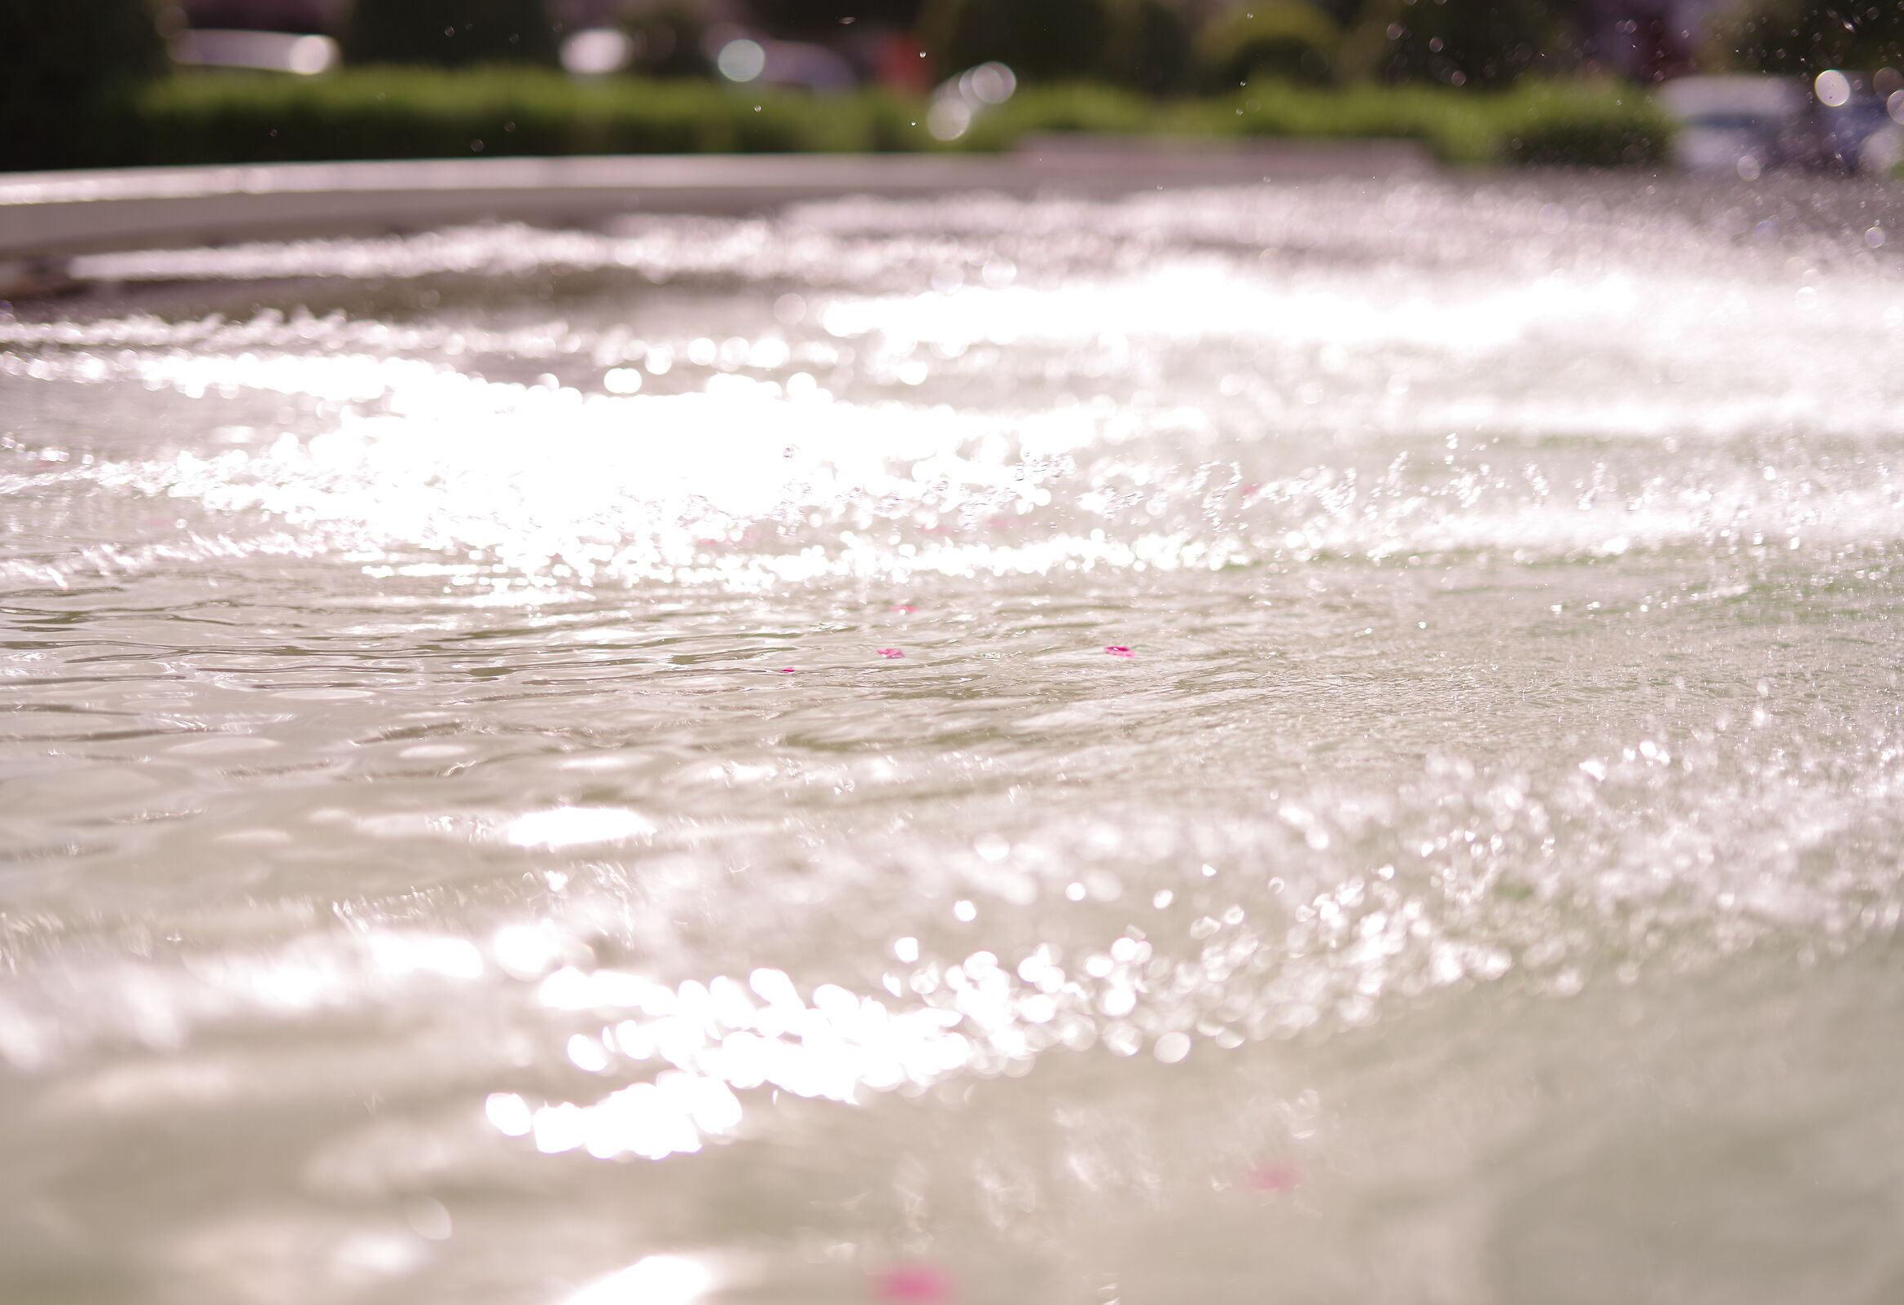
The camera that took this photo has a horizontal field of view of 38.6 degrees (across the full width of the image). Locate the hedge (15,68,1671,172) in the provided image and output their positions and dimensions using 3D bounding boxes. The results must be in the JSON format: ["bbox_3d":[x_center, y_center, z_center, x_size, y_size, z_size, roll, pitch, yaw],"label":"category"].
[{"bbox_3d":[-0.764,-3.503,19.000,11.200,0.800,1.100,1,11,0],"label":"hedge"}]

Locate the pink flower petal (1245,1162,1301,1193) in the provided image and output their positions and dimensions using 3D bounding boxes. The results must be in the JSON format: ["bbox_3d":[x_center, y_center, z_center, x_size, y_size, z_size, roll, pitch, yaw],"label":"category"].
[{"bbox_3d":[0.124,0.203,1.051,0.021,0.006,0.020,1,11,0],"label":"pink flower petal"}]

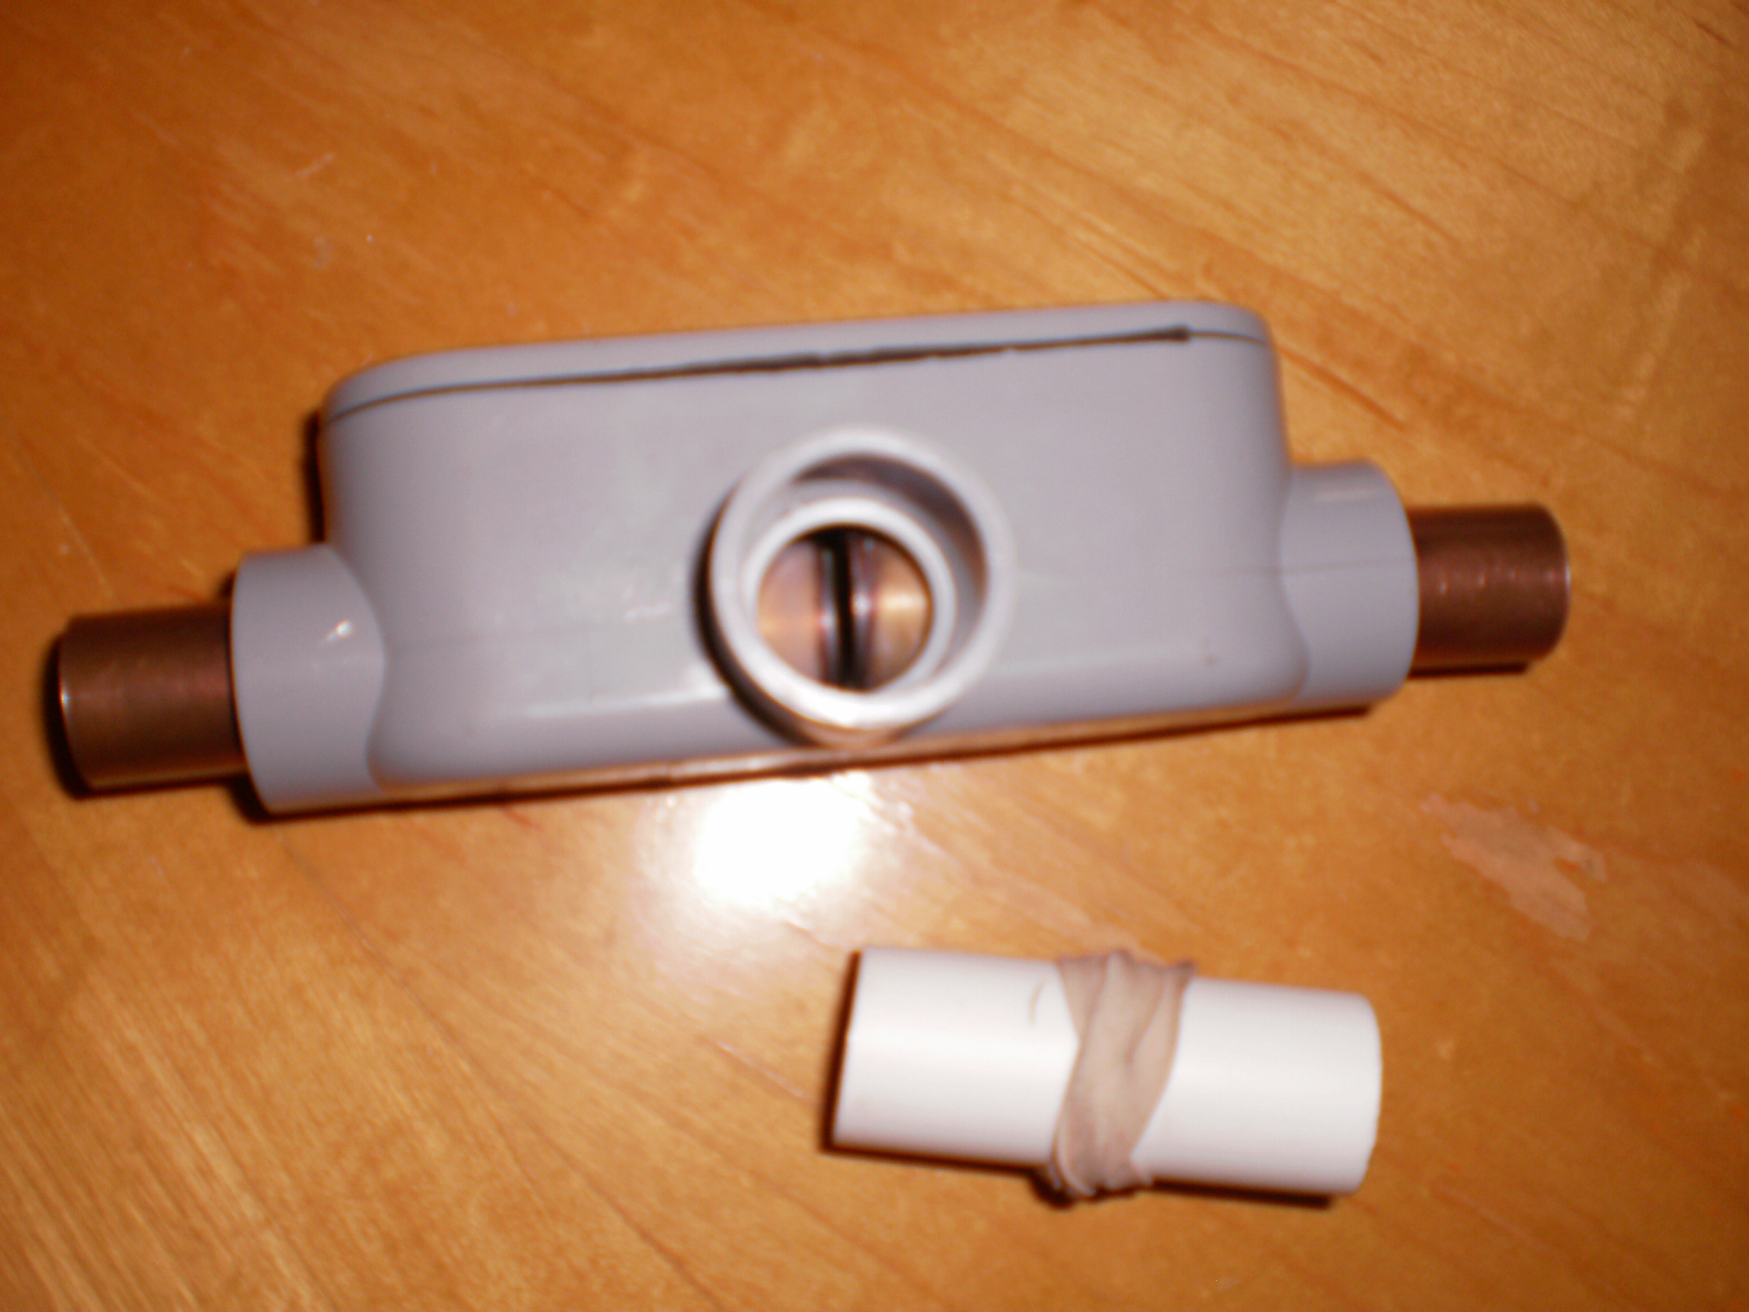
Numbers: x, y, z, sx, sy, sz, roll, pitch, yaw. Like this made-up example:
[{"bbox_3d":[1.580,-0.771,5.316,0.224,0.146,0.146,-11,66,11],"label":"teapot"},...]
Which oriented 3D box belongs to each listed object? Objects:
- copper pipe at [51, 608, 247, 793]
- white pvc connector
[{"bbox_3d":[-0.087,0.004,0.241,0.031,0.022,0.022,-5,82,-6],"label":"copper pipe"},{"bbox_3d":[0.031,0.056,0.246,0.069,0.028,0.028,6,81,-1],"label":"white pvc connector"}]

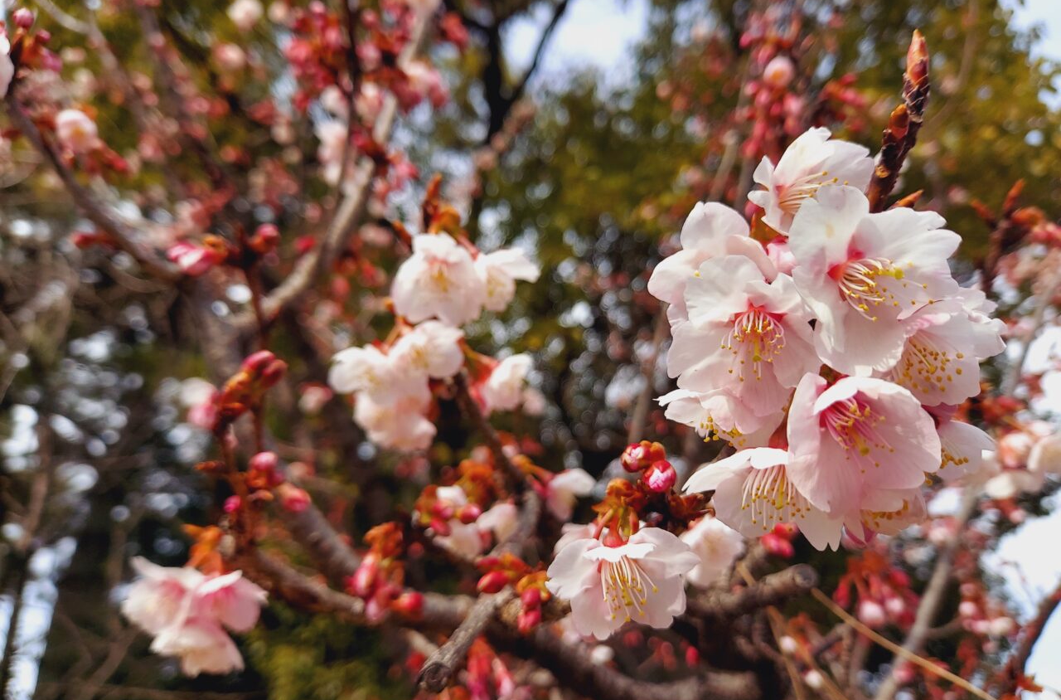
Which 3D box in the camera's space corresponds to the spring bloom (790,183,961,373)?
[{"bbox_3d":[0.062,-0.015,0.146,0.034,0.036,0.021,6,21,-15],"label":"spring bloom"}]

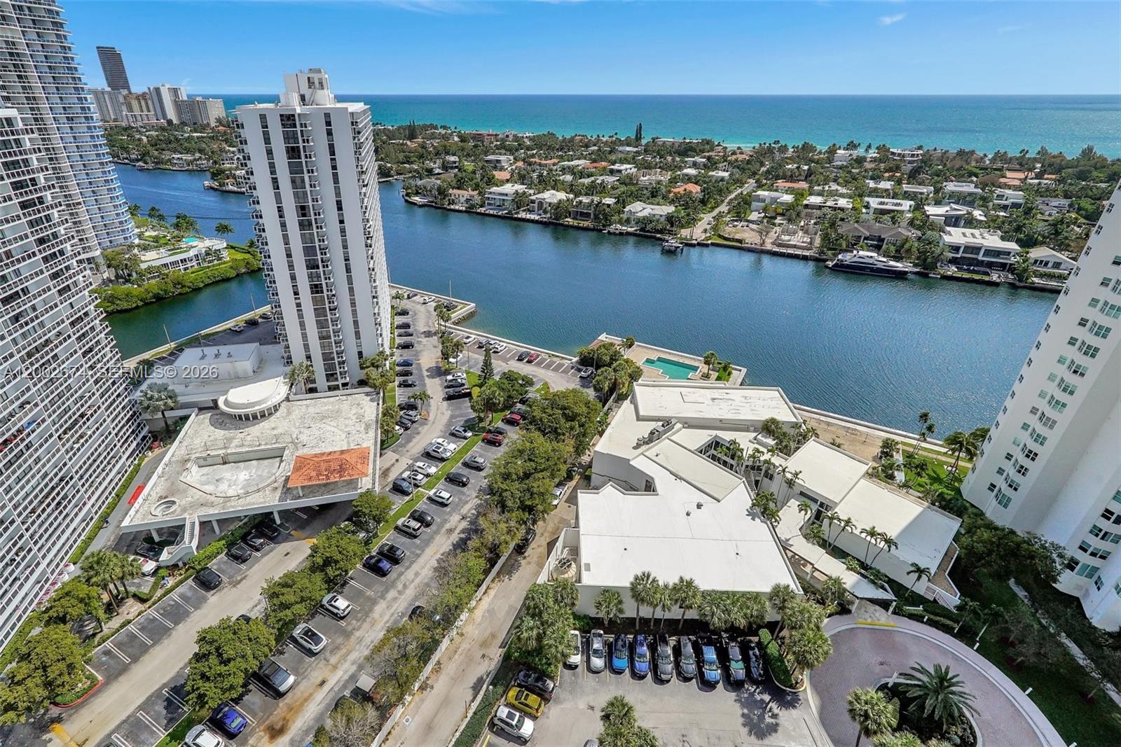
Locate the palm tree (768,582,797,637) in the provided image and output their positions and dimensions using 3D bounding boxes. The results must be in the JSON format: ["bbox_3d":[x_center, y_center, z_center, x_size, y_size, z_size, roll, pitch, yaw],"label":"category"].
[{"bbox_3d":[27.570,30.686,63.111,3.800,9.600,3.800,0,29,0],"label":"palm tree"}]

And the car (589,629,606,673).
[{"bbox_3d":[4.670,35.450,63.800,1.830,1.470,4.800,1,30,2],"label":"car"}]

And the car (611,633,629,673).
[{"bbox_3d":[7.650,35.246,63.164,1.830,1.600,4.750,0,29,-1],"label":"car"}]

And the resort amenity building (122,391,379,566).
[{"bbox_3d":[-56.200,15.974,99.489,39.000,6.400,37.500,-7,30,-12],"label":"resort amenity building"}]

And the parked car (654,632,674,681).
[{"bbox_3d":[13.120,35.810,62.880,1.930,1.740,4.850,3,30,5],"label":"parked car"}]

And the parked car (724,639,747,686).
[{"bbox_3d":[22.498,37.043,64.079,1.900,1.700,4.650,1,29,3],"label":"parked car"}]

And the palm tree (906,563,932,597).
[{"bbox_3d":[48.000,28.292,67.587,3.500,6.200,3.500,0,29,0],"label":"palm tree"}]

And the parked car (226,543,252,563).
[{"bbox_3d":[-49.600,27.563,76.913,4.500,1.500,1.840,14,32,24],"label":"parked car"}]

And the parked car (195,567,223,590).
[{"bbox_3d":[-54.403,31.521,76.919,4.400,1.500,1.800,15,33,24],"label":"parked car"}]

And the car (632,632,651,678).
[{"bbox_3d":[10.011,34.539,61.215,1.900,1.600,4.850,1,30,2],"label":"car"}]

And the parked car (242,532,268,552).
[{"bbox_3d":[-51.102,27.985,83.238,4.600,1.450,1.820,15,33,24],"label":"parked car"}]

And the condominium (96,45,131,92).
[{"bbox_3d":[-983.000,-644.200,1115.000,24.000,149.000,36.000,18,34,28],"label":"condominium"}]

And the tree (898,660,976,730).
[{"bbox_3d":[43.400,36.373,57.085,8.200,5.600,8.200,0,29,0],"label":"tree"}]

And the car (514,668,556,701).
[{"bbox_3d":[-3.010,37.490,60.140,4.600,1.570,1.850,14,32,23],"label":"car"}]

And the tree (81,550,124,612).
[{"bbox_3d":[-58.300,27.733,64.513,4.400,10.200,4.400,0,29,0],"label":"tree"}]

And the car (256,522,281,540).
[{"bbox_3d":[-46.311,24.620,78.803,4.650,1.550,1.850,15,33,25],"label":"car"}]

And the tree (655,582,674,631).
[{"bbox_3d":[13.682,31.478,66.515,2.900,9.000,2.900,0,29,0],"label":"tree"}]

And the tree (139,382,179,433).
[{"bbox_3d":[-86.323,7.827,108.435,8.000,11.800,8.000,0,29,0],"label":"tree"}]

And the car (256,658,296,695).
[{"bbox_3d":[-34.600,36.579,60.643,5.100,1.750,1.970,15,33,25],"label":"car"}]

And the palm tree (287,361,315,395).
[{"bbox_3d":[-59.400,1.800,115.400,5.600,9.300,5.600,0,29,0],"label":"palm tree"}]

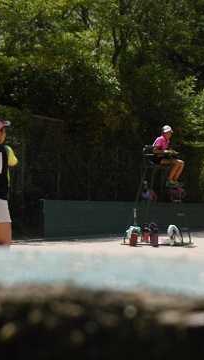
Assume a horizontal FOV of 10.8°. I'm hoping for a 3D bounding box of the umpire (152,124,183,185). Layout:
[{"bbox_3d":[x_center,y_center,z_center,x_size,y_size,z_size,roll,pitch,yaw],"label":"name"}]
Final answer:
[{"bbox_3d":[1.256,-0.460,20.800,0.640,1.190,0.440,0,-1,24],"label":"umpire"}]

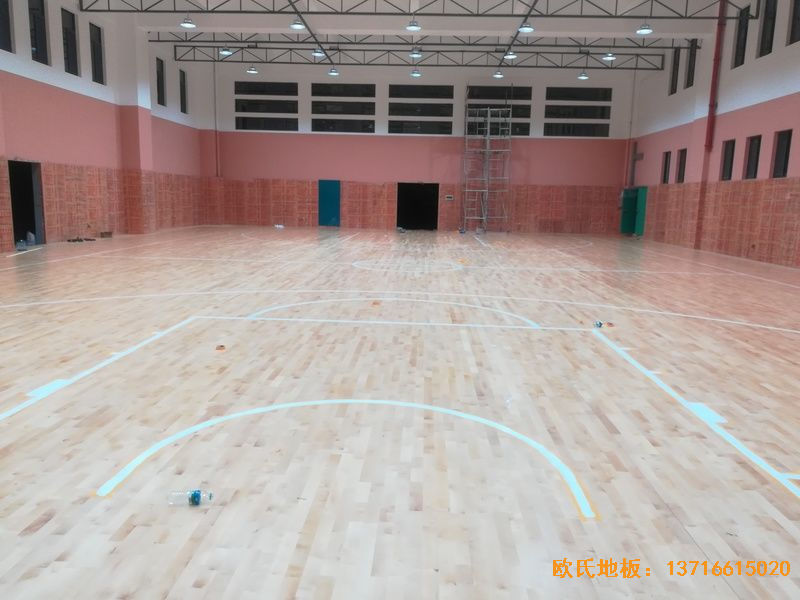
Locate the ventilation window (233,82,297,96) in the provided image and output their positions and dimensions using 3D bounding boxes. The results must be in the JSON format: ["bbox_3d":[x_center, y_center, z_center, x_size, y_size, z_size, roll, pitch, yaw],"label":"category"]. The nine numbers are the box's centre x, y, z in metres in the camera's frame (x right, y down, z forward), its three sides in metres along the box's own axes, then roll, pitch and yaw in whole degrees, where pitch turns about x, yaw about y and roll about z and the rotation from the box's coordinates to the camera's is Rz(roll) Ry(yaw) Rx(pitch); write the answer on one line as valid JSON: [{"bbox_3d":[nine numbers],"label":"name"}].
[{"bbox_3d":[-6.065,-9.604,27.349,2.889,0.560,0.150,2,10,2],"label":"ventilation window"}]

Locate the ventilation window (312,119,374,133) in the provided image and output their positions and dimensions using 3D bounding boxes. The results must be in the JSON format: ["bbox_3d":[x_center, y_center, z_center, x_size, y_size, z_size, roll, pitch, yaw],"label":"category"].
[{"bbox_3d":[-2.596,-7.969,27.493,2.898,0.574,0.150,2,10,2],"label":"ventilation window"}]

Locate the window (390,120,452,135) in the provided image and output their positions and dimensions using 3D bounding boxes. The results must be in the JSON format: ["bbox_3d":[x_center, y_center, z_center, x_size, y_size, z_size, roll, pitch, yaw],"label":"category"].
[{"bbox_3d":[0.934,-7.838,27.360,2.884,0.560,0.150,2,10,2],"label":"window"}]

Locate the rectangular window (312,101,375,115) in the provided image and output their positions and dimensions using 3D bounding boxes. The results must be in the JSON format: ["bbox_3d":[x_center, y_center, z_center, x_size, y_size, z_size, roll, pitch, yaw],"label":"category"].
[{"bbox_3d":[-2.561,-8.716,27.355,2.881,0.560,0.150,2,10,2],"label":"rectangular window"}]

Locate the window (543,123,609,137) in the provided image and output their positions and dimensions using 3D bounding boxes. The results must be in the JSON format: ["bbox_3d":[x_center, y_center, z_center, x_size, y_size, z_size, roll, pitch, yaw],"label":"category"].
[{"bbox_3d":[7.949,-7.675,27.103,2.903,0.576,0.150,2,10,2],"label":"window"}]

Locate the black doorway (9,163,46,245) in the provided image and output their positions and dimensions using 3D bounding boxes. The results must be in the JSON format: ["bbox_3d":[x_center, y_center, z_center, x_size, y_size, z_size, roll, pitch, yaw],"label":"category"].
[{"bbox_3d":[-9.853,-2.521,15.796,0.240,2.180,1.280,2,10,2],"label":"black doorway"}]

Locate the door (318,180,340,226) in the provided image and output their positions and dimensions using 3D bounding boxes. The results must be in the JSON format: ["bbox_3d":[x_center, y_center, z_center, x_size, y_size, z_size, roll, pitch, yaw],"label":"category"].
[{"bbox_3d":[-3.282,-4.491,28.102,1.010,2.140,0.100,2,10,2],"label":"door"}]

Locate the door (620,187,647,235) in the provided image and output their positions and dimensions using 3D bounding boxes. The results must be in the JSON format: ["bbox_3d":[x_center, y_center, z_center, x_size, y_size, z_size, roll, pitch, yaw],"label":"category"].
[{"bbox_3d":[10.131,-3.909,26.457,0.600,2.070,1.950,2,10,2],"label":"door"}]

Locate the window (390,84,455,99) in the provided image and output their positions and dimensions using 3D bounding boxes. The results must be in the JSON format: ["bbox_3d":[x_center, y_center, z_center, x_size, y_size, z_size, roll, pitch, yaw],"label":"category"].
[{"bbox_3d":[0.973,-9.375,27.098,2.903,0.560,0.150,2,10,2],"label":"window"}]

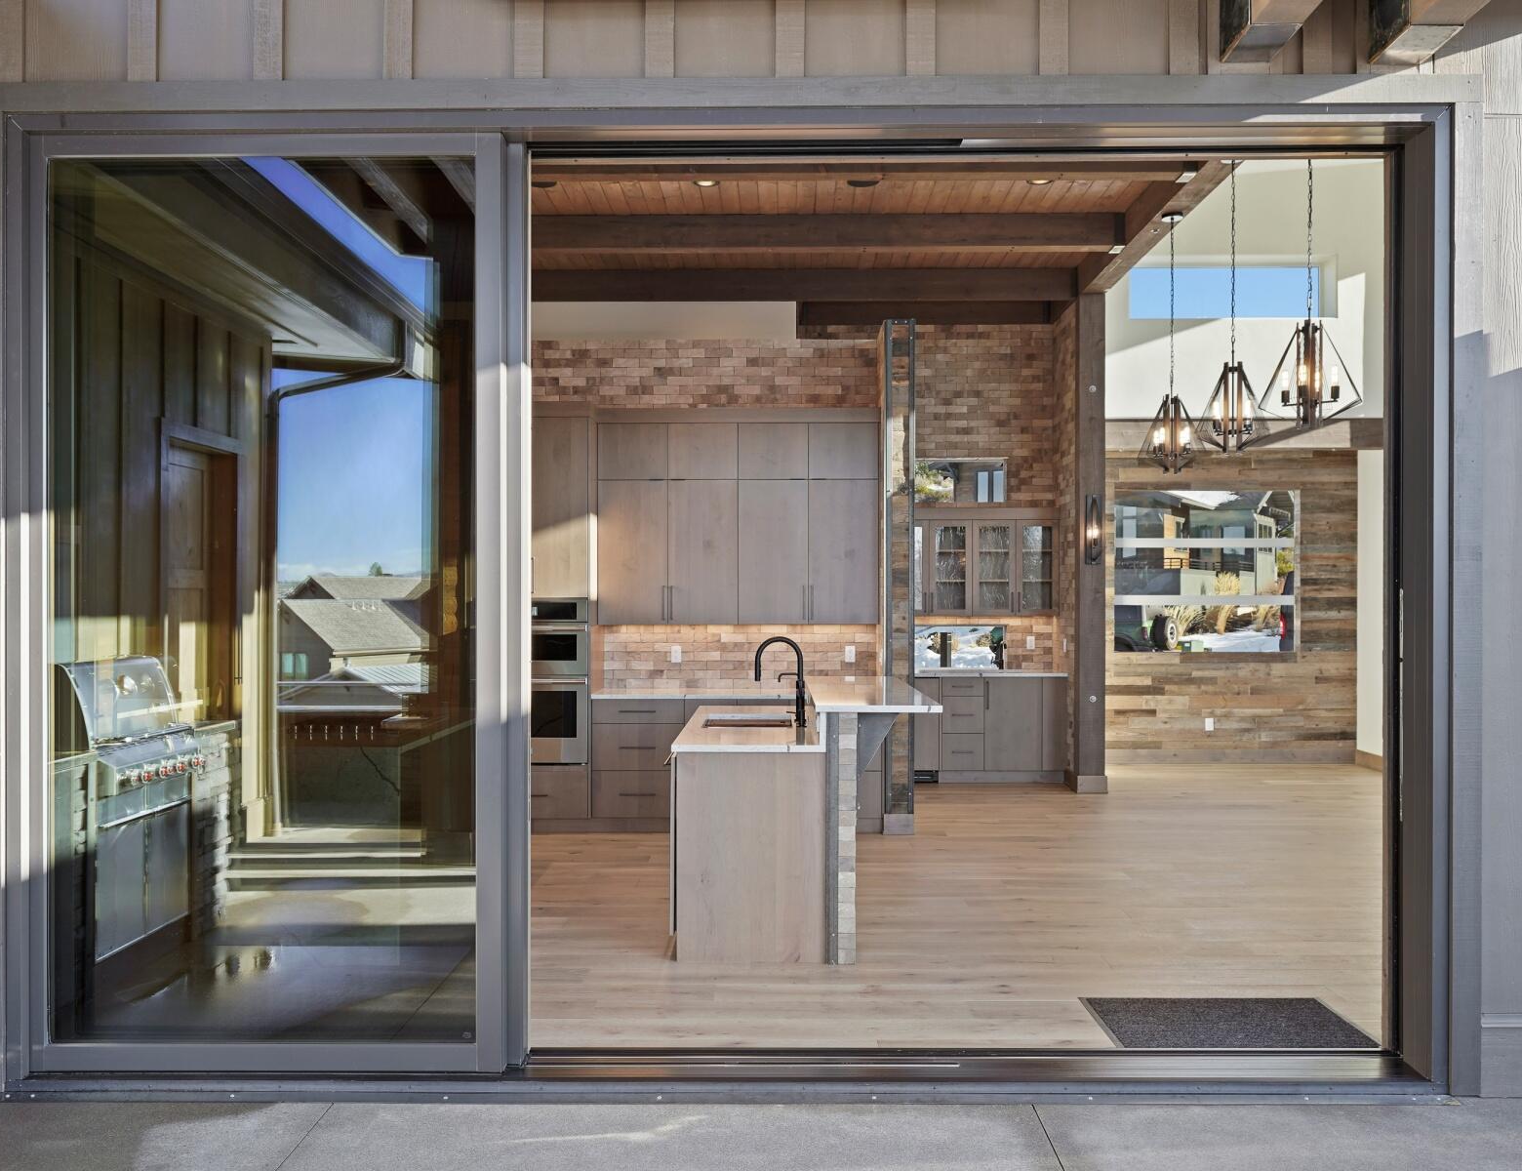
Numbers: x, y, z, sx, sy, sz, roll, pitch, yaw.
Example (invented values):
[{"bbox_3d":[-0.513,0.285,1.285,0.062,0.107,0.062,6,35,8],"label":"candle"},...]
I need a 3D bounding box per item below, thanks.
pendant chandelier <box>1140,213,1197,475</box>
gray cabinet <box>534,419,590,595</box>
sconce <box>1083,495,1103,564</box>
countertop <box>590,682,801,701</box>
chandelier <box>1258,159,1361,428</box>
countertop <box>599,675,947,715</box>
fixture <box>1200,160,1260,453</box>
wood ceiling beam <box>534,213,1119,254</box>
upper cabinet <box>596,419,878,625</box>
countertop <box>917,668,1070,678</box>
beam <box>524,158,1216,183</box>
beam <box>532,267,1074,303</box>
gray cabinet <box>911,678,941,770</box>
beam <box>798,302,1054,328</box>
[{"bbox_3d":[2.600,-1.521,7.700,0.370,1.630,0.370,0,-1,1],"label":"pendant chandelier"},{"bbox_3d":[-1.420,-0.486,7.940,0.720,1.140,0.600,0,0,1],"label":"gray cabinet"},{"bbox_3d":[2.604,-0.430,9.545,0.120,0.540,0.130,0,-1,1],"label":"sconce"},{"bbox_3d":[-0.150,0.706,7.940,1.800,0.033,0.630,0,0,1],"label":"countertop"},{"bbox_3d":[2.577,-1.508,5.720,0.385,1.550,0.385,0,-1,1],"label":"chandelier"},{"bbox_3d":[0.504,0.530,6.050,0.540,0.034,1.950,0,0,1],"label":"countertop"},{"bbox_3d":[2.540,-1.500,6.550,0.390,1.570,0.390,0,0,1],"label":"fixture"},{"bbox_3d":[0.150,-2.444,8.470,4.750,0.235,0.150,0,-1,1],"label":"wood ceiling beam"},{"bbox_3d":[-0.141,-0.424,8.100,1.840,1.360,0.330,0,0,1],"label":"upper cabinet"},{"bbox_3d":[1.806,0.751,10.365,1.470,0.033,0.630,0,-1,1],"label":"countertop"},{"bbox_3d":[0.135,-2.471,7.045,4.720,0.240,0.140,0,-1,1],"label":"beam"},{"bbox_3d":[0.245,-2.365,9.700,4.460,0.250,0.200,0,0,1],"label":"beam"},{"bbox_3d":[1.291,1.153,10.360,0.380,0.760,0.580,0,-1,1],"label":"gray cabinet"},{"bbox_3d":[1.398,-2.355,10.470,2.180,0.220,0.180,0,0,1],"label":"beam"}]

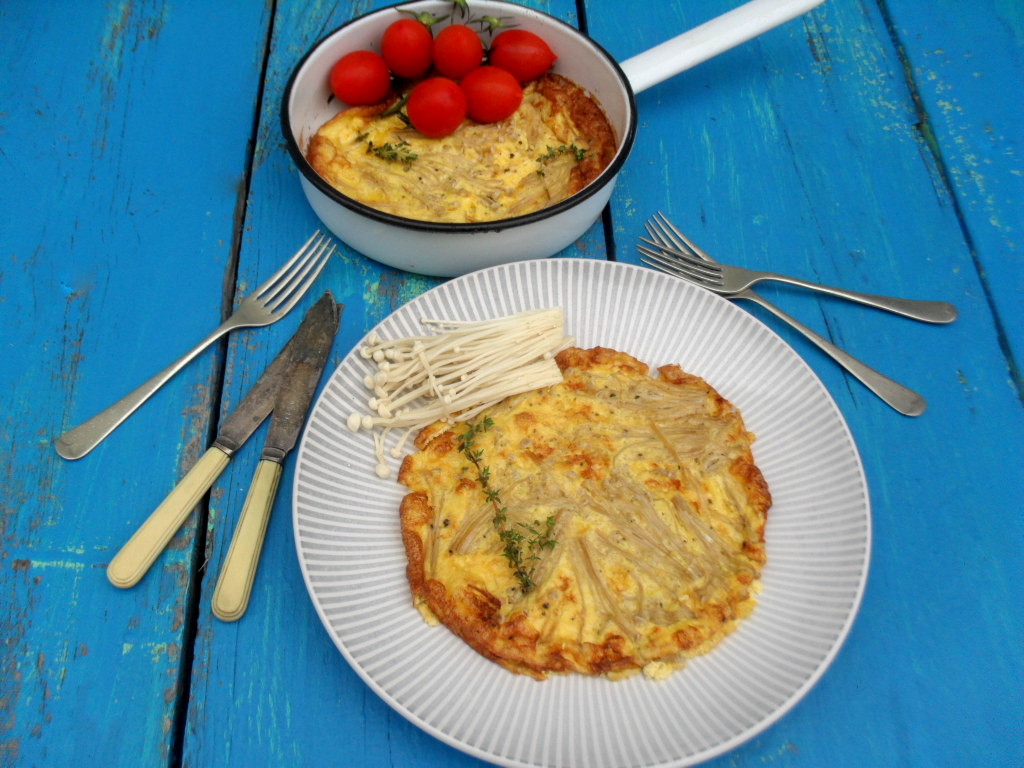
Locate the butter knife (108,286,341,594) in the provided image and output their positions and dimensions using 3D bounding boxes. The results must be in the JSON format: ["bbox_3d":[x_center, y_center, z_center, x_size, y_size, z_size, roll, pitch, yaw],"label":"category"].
[{"bbox_3d":[-0.142,0.022,0.540,0.021,0.012,0.195,25,60,13],"label":"butter knife"}]

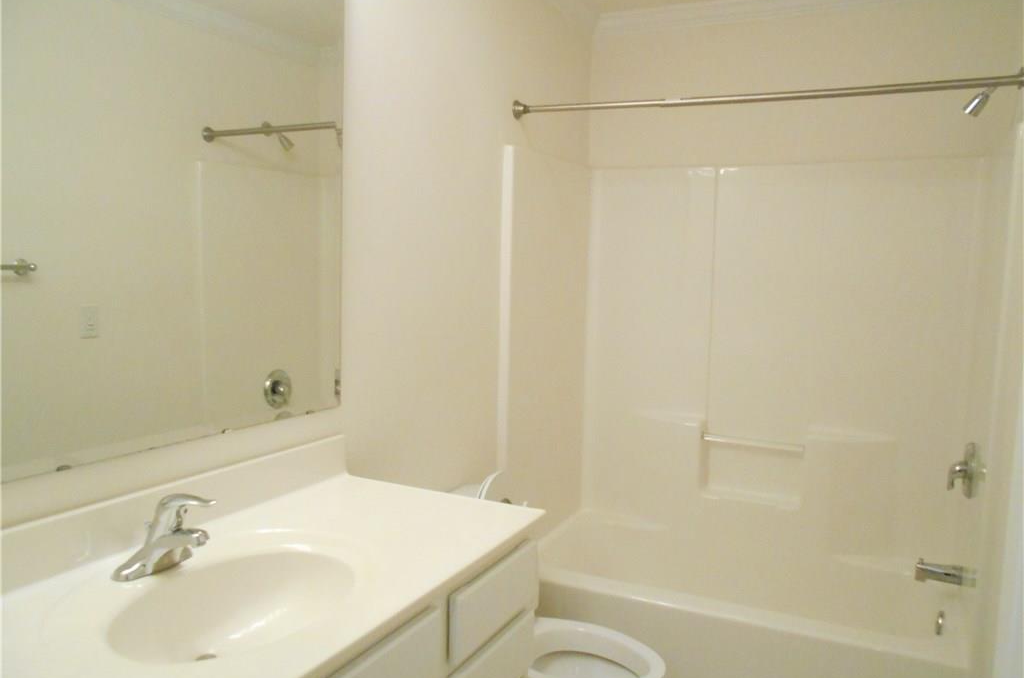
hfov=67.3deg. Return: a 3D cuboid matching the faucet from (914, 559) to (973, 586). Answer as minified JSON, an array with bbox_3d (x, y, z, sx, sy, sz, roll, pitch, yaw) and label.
[{"bbox_3d":[1.410,0.774,2.540,0.136,0.079,0.055,4,6,26],"label":"faucet"}]

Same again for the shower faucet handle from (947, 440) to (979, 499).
[{"bbox_3d":[1.461,0.430,2.506,0.070,0.184,0.184,4,6,26],"label":"shower faucet handle"}]

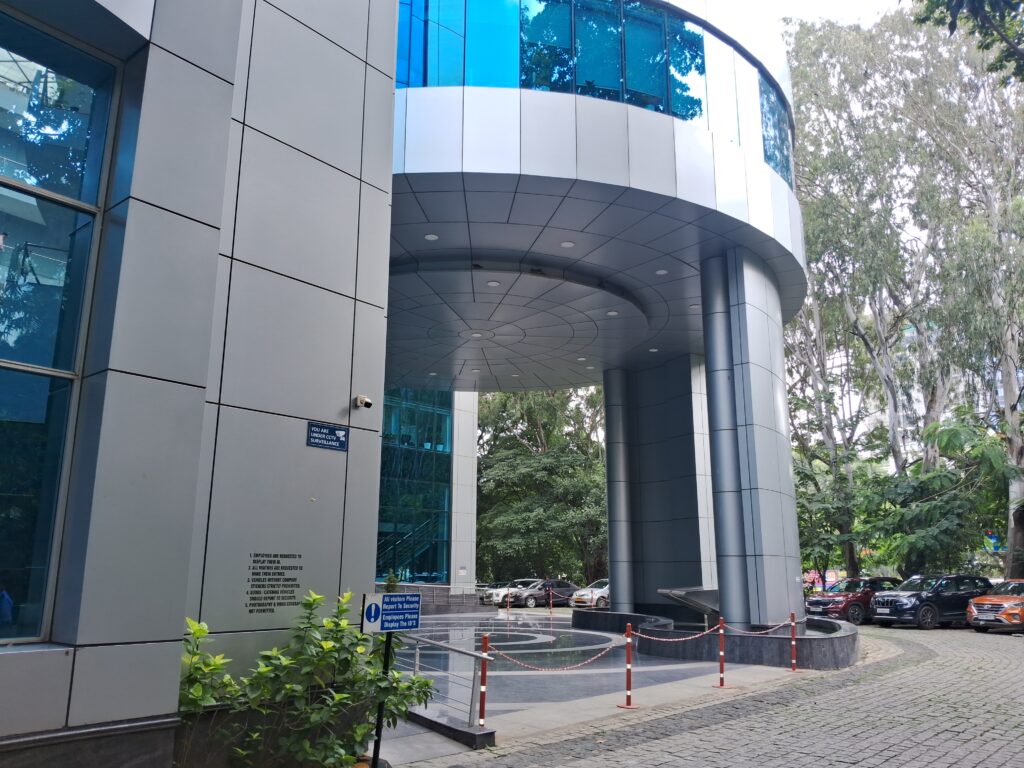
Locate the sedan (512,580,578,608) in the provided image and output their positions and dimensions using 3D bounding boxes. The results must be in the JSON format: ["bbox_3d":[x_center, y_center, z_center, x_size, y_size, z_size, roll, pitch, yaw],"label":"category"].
[{"bbox_3d":[1.930,11.712,43.053,4.420,1.480,1.700,6,-15,-24],"label":"sedan"}]

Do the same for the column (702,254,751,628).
[{"bbox_3d":[4.286,1.216,15.218,0.670,7.694,0.670,-4,-14,15],"label":"column"}]

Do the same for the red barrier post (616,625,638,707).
[{"bbox_3d":[1.408,3.383,9.258,0.280,0.945,0.280,-2,-14,8],"label":"red barrier post"}]

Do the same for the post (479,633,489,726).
[{"bbox_3d":[-0.268,2.887,7.342,0.280,0.945,0.280,0,-14,-2],"label":"post"}]

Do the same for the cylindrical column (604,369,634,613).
[{"bbox_3d":[3.308,3.364,23.991,0.670,7.744,0.670,-2,-14,8],"label":"cylindrical column"}]

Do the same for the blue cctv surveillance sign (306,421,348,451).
[{"bbox_3d":[-1.575,0.457,6.630,0.020,0.206,0.423,-11,-18,39],"label":"blue cctv surveillance sign"}]

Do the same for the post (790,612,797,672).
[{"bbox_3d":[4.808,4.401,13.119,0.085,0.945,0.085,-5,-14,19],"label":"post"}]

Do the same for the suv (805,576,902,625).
[{"bbox_3d":[12.850,8.059,28.710,4.340,1.645,1.800,8,-16,-30],"label":"suv"}]

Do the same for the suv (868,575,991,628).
[{"bbox_3d":[14.600,7.552,26.826,4.695,1.755,1.890,7,-15,-26],"label":"suv"}]

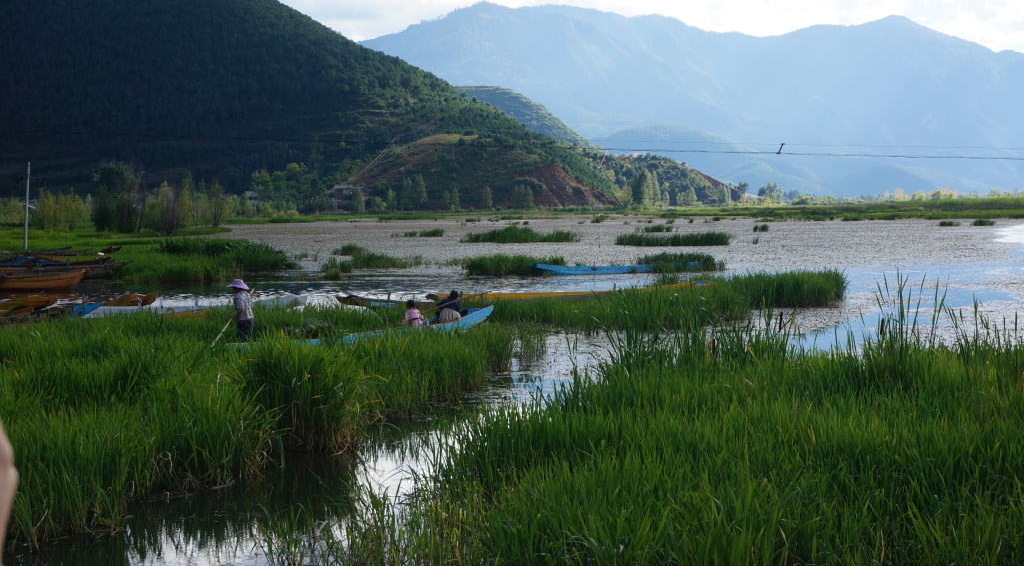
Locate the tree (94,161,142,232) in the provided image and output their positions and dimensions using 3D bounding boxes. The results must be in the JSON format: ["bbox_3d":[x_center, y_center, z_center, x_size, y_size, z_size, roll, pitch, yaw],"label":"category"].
[{"bbox_3d":[-33.243,-7.282,168.000,4.100,6.000,4.000,0,2,0],"label":"tree"}]

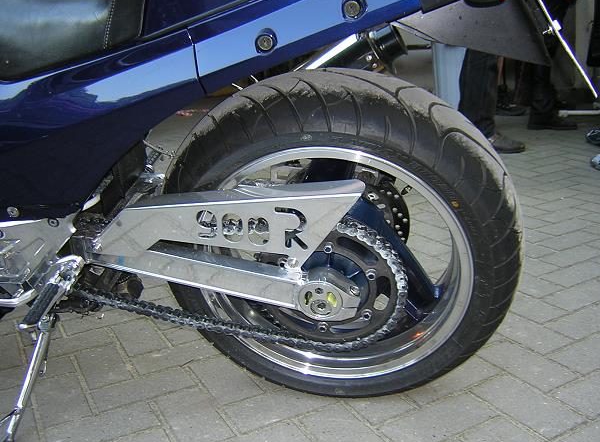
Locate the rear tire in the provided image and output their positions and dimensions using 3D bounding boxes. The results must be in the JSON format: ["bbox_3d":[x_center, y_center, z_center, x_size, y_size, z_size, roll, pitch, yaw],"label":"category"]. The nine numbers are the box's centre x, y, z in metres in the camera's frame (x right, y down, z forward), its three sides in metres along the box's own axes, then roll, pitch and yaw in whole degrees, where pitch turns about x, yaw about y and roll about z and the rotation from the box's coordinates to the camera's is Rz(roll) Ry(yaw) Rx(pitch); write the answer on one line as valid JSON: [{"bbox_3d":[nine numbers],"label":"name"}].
[{"bbox_3d":[0.061,0.048,1.087,0.628,0.628,0.180,0,31,11],"label":"rear tire"}]

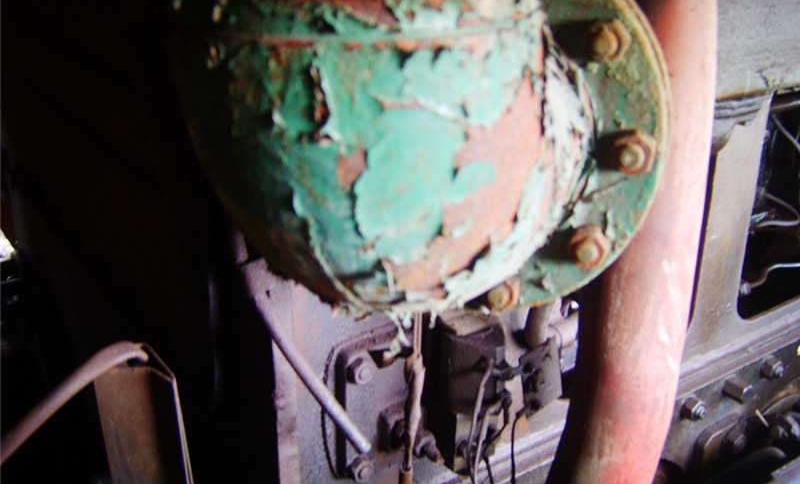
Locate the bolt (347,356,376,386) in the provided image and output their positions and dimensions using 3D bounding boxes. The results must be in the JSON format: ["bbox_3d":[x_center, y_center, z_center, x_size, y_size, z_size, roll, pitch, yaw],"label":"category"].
[{"bbox_3d":[-0.041,0.137,0.760,0.025,0.025,0.019,-13,24,-31],"label":"bolt"}]

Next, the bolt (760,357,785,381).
[{"bbox_3d":[0.659,0.222,1.265,0.036,0.036,0.028,-13,24,-31],"label":"bolt"}]

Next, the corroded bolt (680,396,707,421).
[{"bbox_3d":[0.471,0.265,1.149,0.035,0.035,0.028,-13,24,-31],"label":"corroded bolt"}]

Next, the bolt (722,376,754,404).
[{"bbox_3d":[0.574,0.248,1.215,0.033,0.033,0.036,-13,24,-31],"label":"bolt"}]

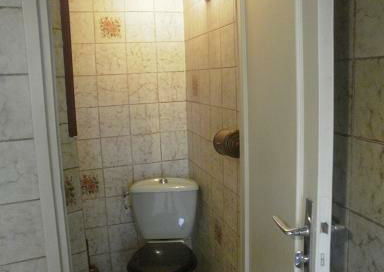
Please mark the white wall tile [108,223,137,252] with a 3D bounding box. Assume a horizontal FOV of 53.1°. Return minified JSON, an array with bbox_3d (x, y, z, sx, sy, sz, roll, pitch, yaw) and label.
[{"bbox_3d":[-0.478,0.705,2.675,0.198,0.203,0.010,-4,8,-17],"label":"white wall tile"}]

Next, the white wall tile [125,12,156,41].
[{"bbox_3d":[-0.333,-0.702,2.483,0.197,0.199,0.010,-4,9,-15],"label":"white wall tile"}]

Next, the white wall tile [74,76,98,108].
[{"bbox_3d":[-0.683,-0.284,2.484,0.158,0.203,0.010,-4,8,-17],"label":"white wall tile"}]

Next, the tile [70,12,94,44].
[{"bbox_3d":[-0.699,-0.672,2.389,0.184,0.200,0.010,-5,8,-19],"label":"tile"}]

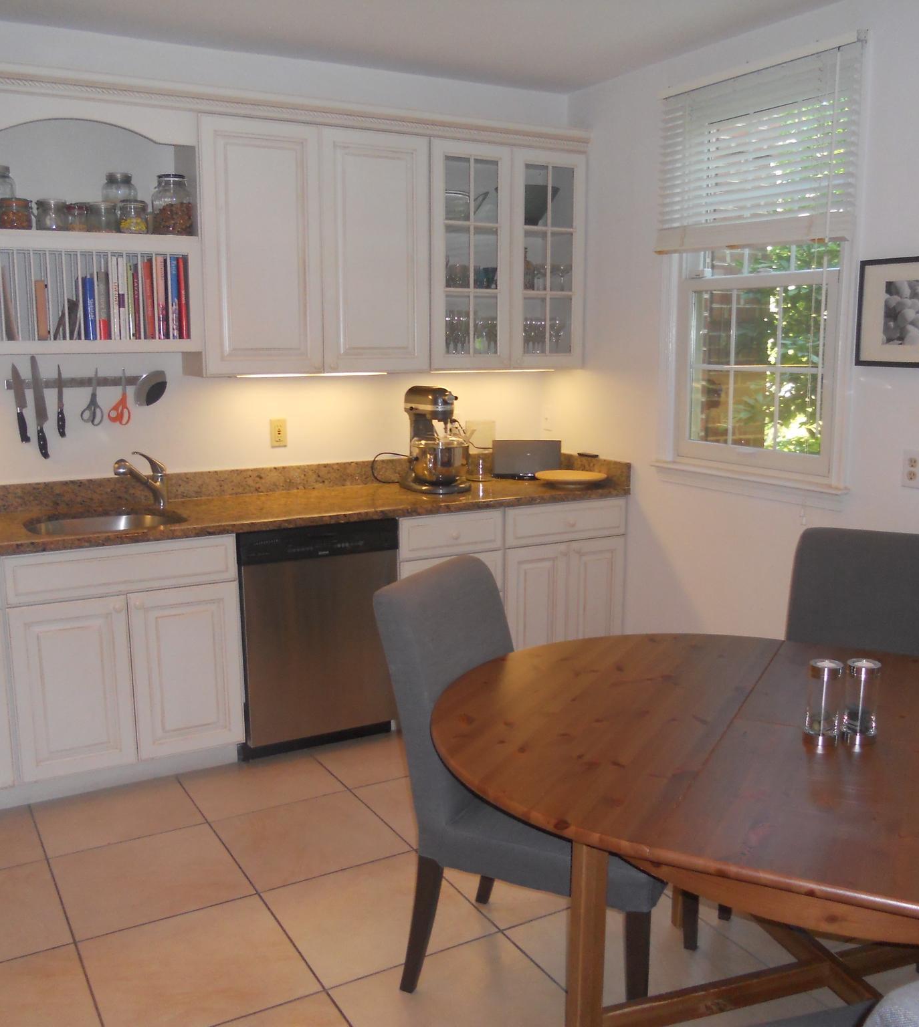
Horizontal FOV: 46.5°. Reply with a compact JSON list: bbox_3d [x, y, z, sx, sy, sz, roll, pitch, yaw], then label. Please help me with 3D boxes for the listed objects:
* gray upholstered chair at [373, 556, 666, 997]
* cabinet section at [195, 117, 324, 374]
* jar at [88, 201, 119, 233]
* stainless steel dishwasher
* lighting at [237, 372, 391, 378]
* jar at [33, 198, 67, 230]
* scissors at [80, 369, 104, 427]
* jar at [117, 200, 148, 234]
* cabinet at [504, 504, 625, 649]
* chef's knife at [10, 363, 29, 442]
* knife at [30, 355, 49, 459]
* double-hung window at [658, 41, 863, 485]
[{"bbox_3d":[0.217,0.645,2.567,0.640,0.985,0.540,5,11,25],"label":"gray upholstered chair"},{"bbox_3d":[-0.770,-0.963,3.942,0.445,0.877,0.310,-5,12,-28],"label":"cabinet section"},{"bbox_3d":[-1.237,-1.021,3.708,0.110,0.115,0.110,-5,11,-28],"label":"jar"},{"bbox_3d":[-0.632,0.423,4.120,0.605,0.860,0.600,-6,12,-28],"label":"stainless steel dishwasher"},{"bbox_3d":[-0.551,-0.533,4.034,0.605,0.025,0.050,-5,11,-28],"label":"lighting"},{"bbox_3d":[-1.356,-0.982,3.543,0.100,0.106,0.100,-5,11,-28],"label":"jar"},{"bbox_3d":[-1.345,-0.422,3.907,0.080,0.207,0.016,-5,11,-28],"label":"scissors"},{"bbox_3d":[-1.132,-1.025,3.707,0.100,0.118,0.100,-6,12,-28],"label":"jar"},{"bbox_3d":[0.282,0.329,4.615,0.592,0.872,0.630,-5,11,-28],"label":"cabinet"},{"bbox_3d":[-1.557,-0.392,3.797,0.044,0.285,0.022,-12,15,-27],"label":"chef's knife"},{"bbox_3d":[-1.502,-0.381,3.830,0.048,0.372,0.022,-10,14,-28],"label":"knife"},{"bbox_3d":[1.008,-0.822,3.701,0.120,1.375,0.950,-5,11,-28],"label":"double-hung window"}]

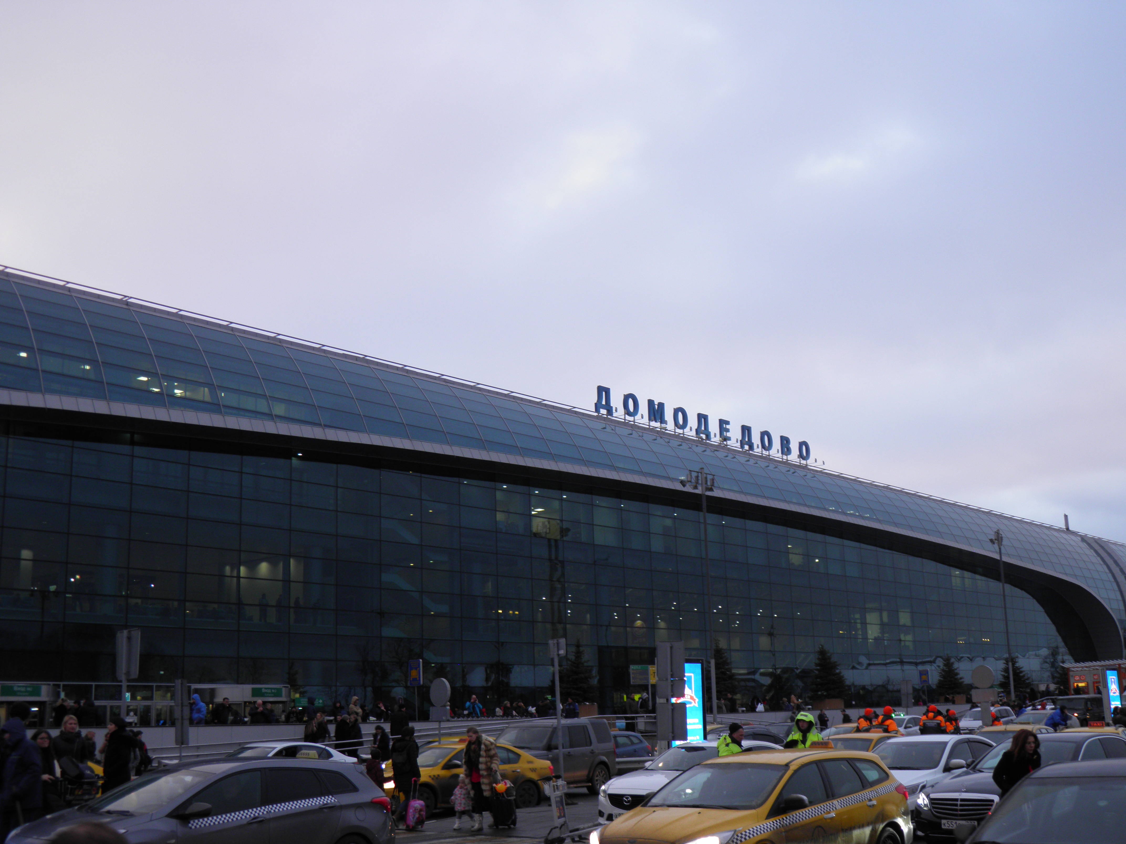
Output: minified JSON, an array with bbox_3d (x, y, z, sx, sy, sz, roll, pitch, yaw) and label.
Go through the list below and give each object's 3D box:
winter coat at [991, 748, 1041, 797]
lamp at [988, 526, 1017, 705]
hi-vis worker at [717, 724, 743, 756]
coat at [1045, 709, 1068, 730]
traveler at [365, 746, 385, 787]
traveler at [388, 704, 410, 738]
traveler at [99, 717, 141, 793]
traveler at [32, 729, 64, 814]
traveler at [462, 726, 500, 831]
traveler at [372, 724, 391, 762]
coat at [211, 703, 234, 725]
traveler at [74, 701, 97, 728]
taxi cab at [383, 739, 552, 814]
[{"bbox_3d":[4.942,3.979,13.805,0.490,0.820,0.380,11,-18,-43],"label":"winter coat"},{"bbox_3d":[29.022,12.962,83.355,1.000,11.700,1.900,-10,-16,31],"label":"lamp"},{"bbox_3d":[2.455,5.230,18.301,0.450,1.720,0.580,-1,-13,-5],"label":"hi-vis worker"},{"bbox_3d":[14.417,8.727,36.917,0.600,0.720,0.520,-3,-13,6],"label":"coat"},{"bbox_3d":[-3.200,6.248,21.648,0.400,1.360,0.300,-7,-14,20],"label":"traveler"},{"bbox_3d":[-5.262,9.979,40.805,0.560,1.750,0.420,-9,-15,30],"label":"traveler"},{"bbox_3d":[-6.435,5.131,18.303,0.500,1.700,0.550,-4,-14,12],"label":"traveler"},{"bbox_3d":[-6.891,4.908,16.812,0.520,1.620,0.450,11,-18,-43],"label":"traveler"},{"bbox_3d":[-1.343,5.893,20.911,0.550,1.690,0.420,-8,-14,25],"label":"traveler"},{"bbox_3d":[-5.246,9.642,36.598,0.420,1.750,0.520,11,-18,-42],"label":"traveler"},{"bbox_3d":[-10.535,9.149,39.198,0.580,0.880,0.380,5,-15,-26],"label":"coat"},{"bbox_3d":[-13.795,8.918,36.600,0.420,1.730,0.520,-7,-14,21],"label":"traveler"},{"bbox_3d":[-2.243,7.618,27.294,4.520,1.490,1.740,11,-18,-43],"label":"taxi cab"}]

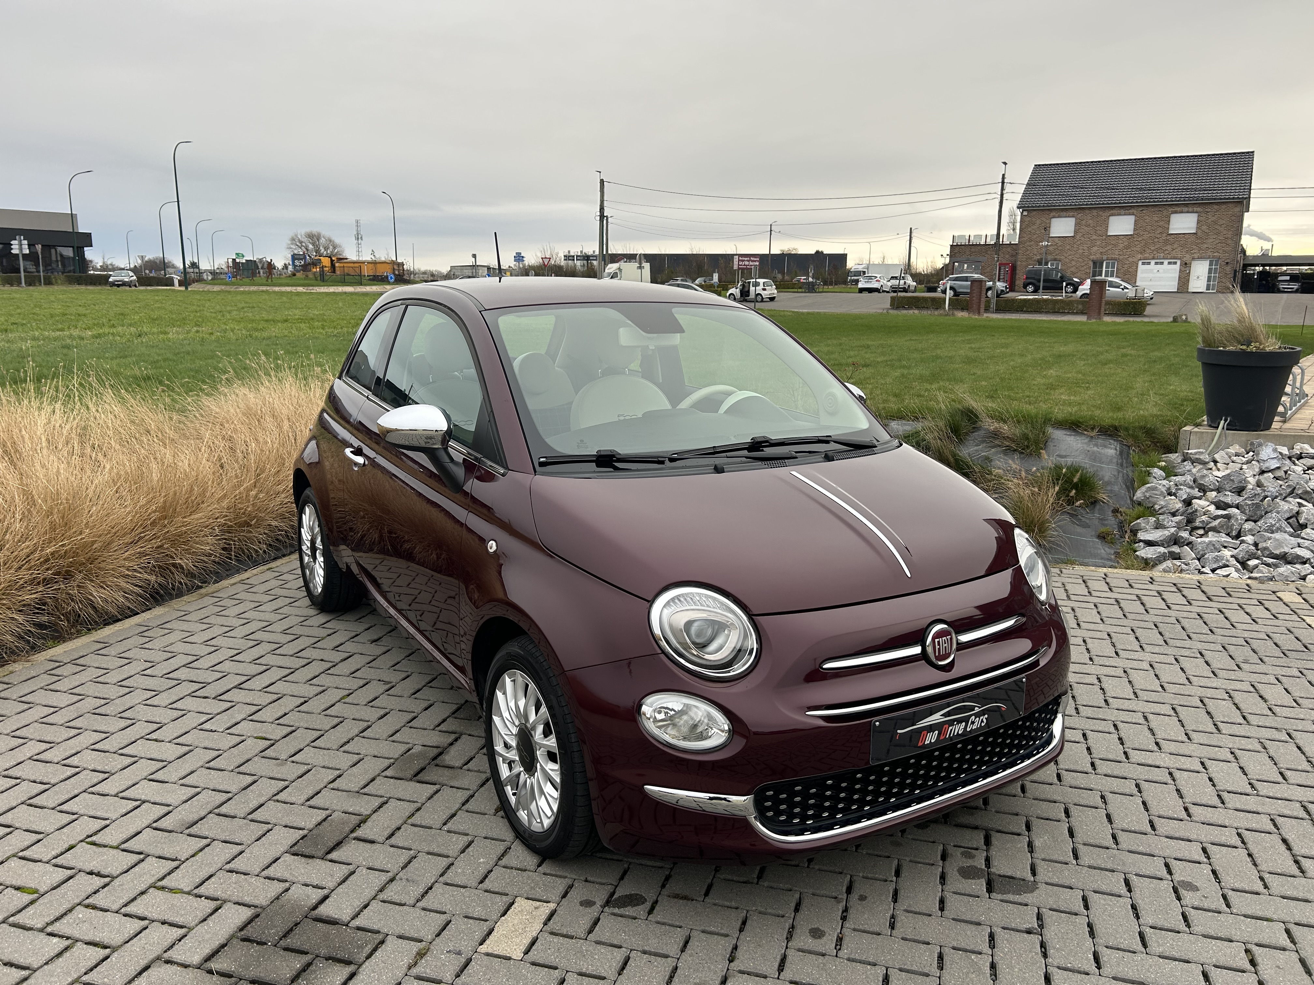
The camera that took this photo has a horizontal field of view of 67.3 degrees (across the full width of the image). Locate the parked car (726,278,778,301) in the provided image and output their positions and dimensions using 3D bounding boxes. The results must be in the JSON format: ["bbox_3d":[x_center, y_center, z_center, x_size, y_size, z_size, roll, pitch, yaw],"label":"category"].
[{"bbox_3d":[6.319,-13.407,65.645,1.670,1.520,3.650,-11,17,-41],"label":"parked car"}]

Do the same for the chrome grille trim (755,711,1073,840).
[{"bbox_3d":[0.678,0.691,2.407,1.060,0.110,0.110,-6,14,-31],"label":"chrome grille trim"}]

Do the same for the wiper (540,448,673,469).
[{"bbox_3d":[-0.141,-0.086,2.674,0.370,0.050,0.060,0,11,-2],"label":"wiper"}]

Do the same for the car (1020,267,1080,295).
[{"bbox_3d":[27.094,-14.547,67.500,3.930,1.780,1.720,8,14,30],"label":"car"}]

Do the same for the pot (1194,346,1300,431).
[{"bbox_3d":[5.314,-0.943,8.943,0.815,0.705,0.815,0,12,0],"label":"pot"}]

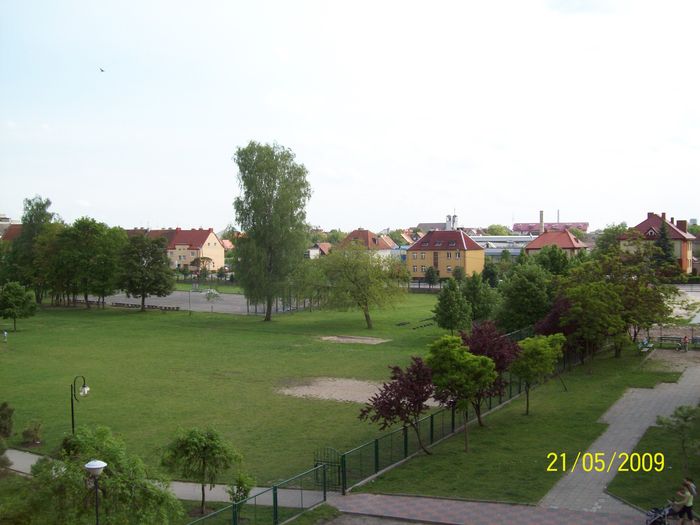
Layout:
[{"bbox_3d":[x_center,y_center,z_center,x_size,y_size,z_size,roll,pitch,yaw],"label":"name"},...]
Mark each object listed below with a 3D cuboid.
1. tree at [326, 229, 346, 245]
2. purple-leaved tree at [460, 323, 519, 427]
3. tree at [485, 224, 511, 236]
[{"bbox_3d":[-4.448,-5.536,239.940,7.500,11.000,7.500,0,2,0],"label":"tree"},{"bbox_3d":[7.006,5.521,36.174,3.031,5.293,3.031,0,2,0],"label":"purple-leaved tree"},{"bbox_3d":[58.902,-6.609,290.199,11.150,17.060,10.600,-1,1,11],"label":"tree"}]

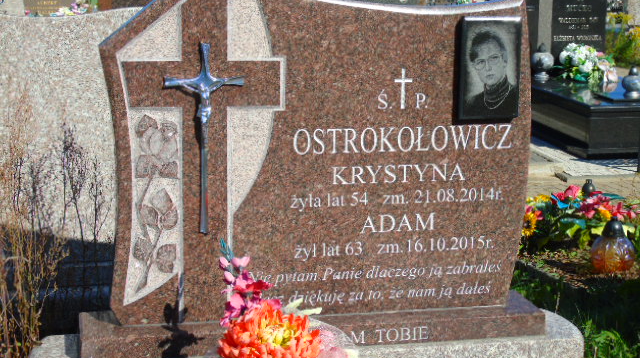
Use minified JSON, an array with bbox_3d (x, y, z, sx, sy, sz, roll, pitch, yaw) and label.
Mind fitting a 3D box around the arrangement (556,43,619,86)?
[{"bbox_3d":[2.463,-1.075,10.550,0.470,0.350,0.340,-2,11,-12],"label":"arrangement"}]

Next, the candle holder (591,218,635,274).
[{"bbox_3d":[1.198,0.278,4.680,0.180,0.215,0.180,-2,11,-12],"label":"candle holder"}]

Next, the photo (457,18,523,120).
[{"bbox_3d":[0.462,-0.298,3.103,0.170,0.277,0.025,-2,11,-12],"label":"photo"}]

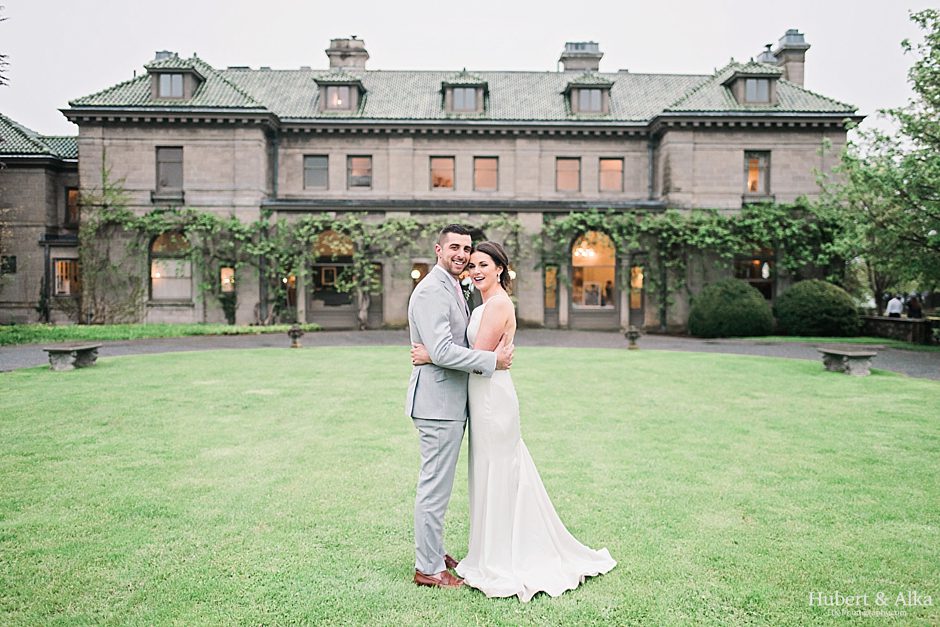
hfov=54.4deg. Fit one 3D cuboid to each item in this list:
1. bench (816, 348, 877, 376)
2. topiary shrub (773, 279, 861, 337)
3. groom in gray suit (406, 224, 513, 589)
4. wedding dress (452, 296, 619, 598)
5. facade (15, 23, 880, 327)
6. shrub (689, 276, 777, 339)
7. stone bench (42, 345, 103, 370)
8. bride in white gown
[{"bbox_3d":[7.410,0.979,18.000,0.530,0.430,1.600,0,1,-1],"label":"bench"},{"bbox_3d":[14.100,-0.217,37.100,3.500,2.350,3.500,0,1,0],"label":"topiary shrub"},{"bbox_3d":[-0.050,0.449,4.680,0.500,1.810,0.560,1,1,25],"label":"groom in gray suit"},{"bbox_3d":[0.360,0.641,4.730,0.880,1.430,0.720,0,1,-20],"label":"wedding dress"},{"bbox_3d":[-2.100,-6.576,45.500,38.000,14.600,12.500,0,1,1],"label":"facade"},{"bbox_3d":[10.500,-0.238,36.700,3.400,2.350,3.400,0,1,0],"label":"shrub"},{"bbox_3d":[-7.930,0.864,18.250,0.540,0.430,1.600,0,1,2],"label":"stone bench"},{"bbox_3d":[0.270,0.491,4.720,1.030,1.730,0.720,0,1,-20],"label":"bride in white gown"}]

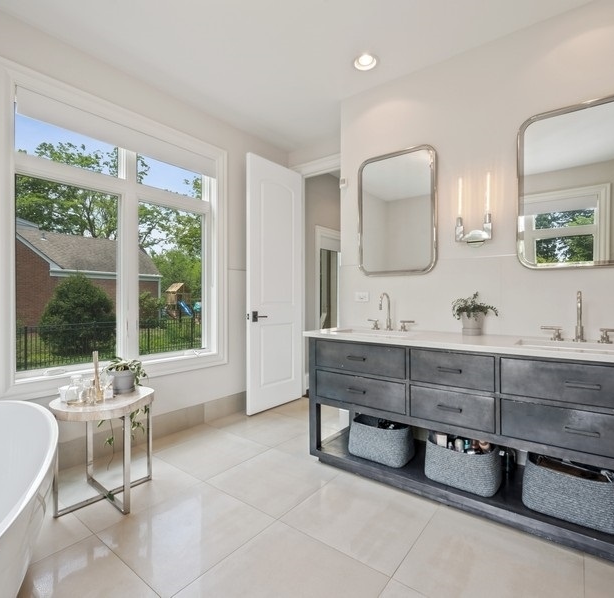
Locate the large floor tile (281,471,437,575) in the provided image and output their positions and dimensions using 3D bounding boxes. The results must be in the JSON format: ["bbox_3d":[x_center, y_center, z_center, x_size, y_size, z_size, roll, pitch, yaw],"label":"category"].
[{"bbox_3d":[0.276,1.089,1.772,0.595,0.010,0.595,0,0,38],"label":"large floor tile"}]

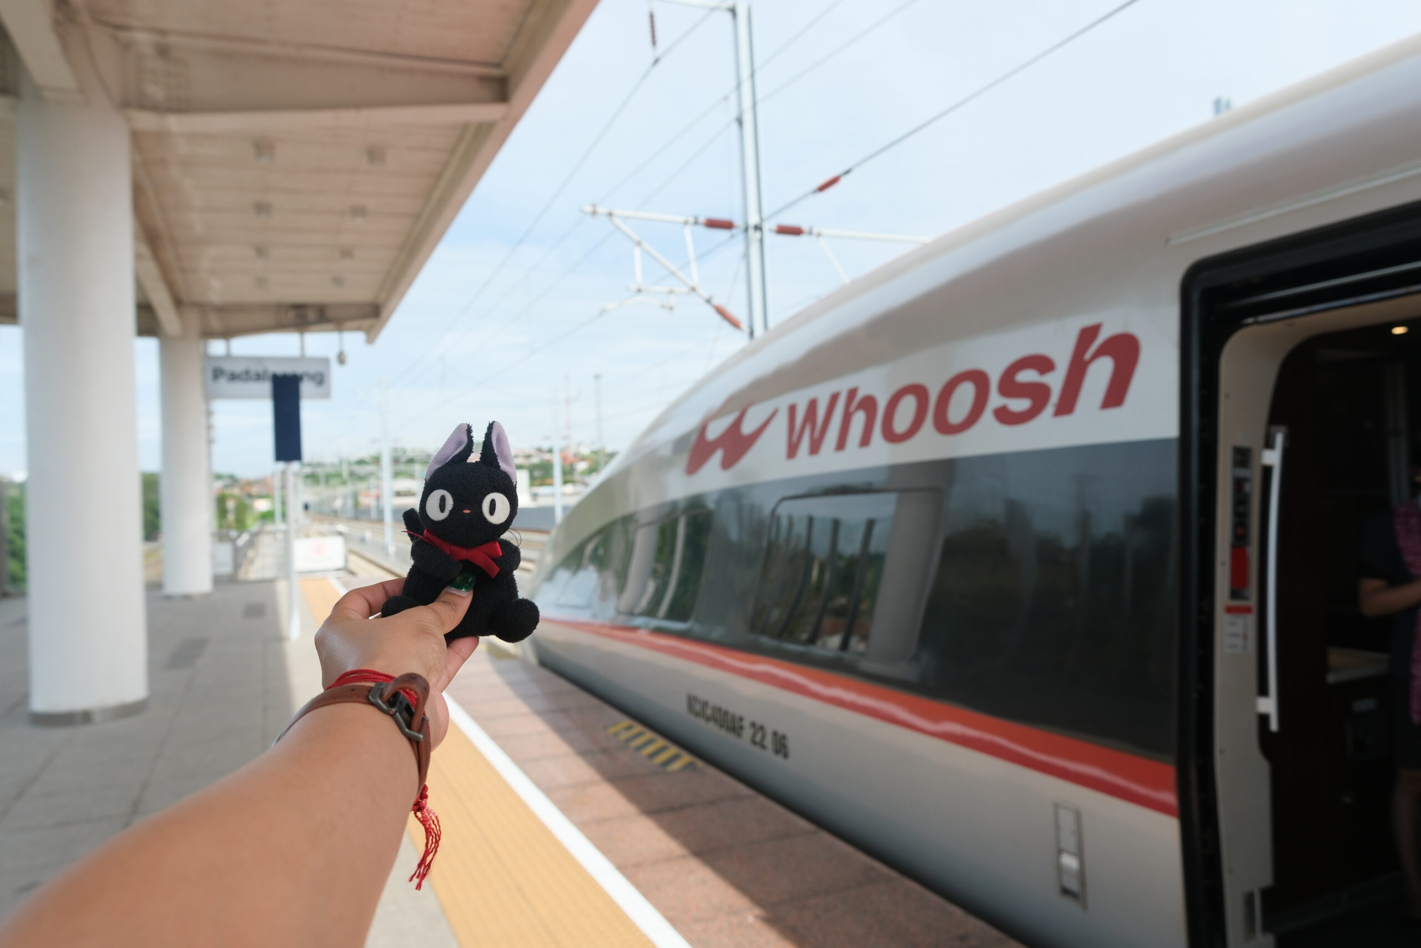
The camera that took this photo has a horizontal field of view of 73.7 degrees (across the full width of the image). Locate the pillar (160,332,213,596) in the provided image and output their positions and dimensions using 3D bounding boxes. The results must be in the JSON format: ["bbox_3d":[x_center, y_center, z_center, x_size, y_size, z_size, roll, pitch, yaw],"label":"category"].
[{"bbox_3d":[-10.022,-0.207,18.079,0.790,5.150,0.790,-2,-1,-25],"label":"pillar"}]

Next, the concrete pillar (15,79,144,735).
[{"bbox_3d":[-5.144,-0.615,7.750,0.790,5.150,0.790,-2,-1,-25],"label":"concrete pillar"}]

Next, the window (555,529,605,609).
[{"bbox_3d":[-1.190,0.851,8.685,0.080,0.680,1.300,10,-9,-19],"label":"window"}]

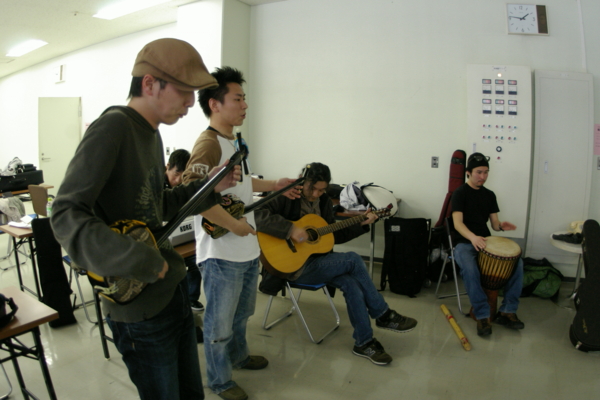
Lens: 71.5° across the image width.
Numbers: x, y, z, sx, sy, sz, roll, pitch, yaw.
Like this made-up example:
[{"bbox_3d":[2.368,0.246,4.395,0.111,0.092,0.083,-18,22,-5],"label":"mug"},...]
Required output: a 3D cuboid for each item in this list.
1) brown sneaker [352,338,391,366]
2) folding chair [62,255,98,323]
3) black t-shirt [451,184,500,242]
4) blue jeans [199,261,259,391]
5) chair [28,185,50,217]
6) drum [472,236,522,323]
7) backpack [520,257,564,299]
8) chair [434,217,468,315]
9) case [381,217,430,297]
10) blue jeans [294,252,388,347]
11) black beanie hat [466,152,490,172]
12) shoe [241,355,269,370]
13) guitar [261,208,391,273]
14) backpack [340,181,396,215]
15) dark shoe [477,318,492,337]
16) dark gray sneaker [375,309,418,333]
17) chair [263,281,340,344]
[{"bbox_3d":[0.455,0.946,2.619,0.105,0.110,0.285,-9,12,-44],"label":"brown sneaker"},{"bbox_3d":[-1.577,0.512,3.361,0.480,0.770,0.450,6,11,37],"label":"folding chair"},{"bbox_3d":[1.401,0.117,3.365,0.430,0.520,0.260,-3,9,-17],"label":"black t-shirt"},{"bbox_3d":[-0.393,0.649,2.320,0.340,0.840,0.420,5,9,30],"label":"blue jeans"},{"bbox_3d":[-3.379,0.270,5.043,0.450,0.770,0.480,6,10,34],"label":"chair"},{"bbox_3d":[1.414,0.591,3.060,0.340,0.600,0.340,-8,20,-37],"label":"drum"},{"bbox_3d":[2.083,0.697,3.700,0.500,0.330,0.320,3,9,21],"label":"backpack"},{"bbox_3d":[1.424,0.518,3.400,0.460,0.760,0.480,-2,8,-16],"label":"chair"},{"bbox_3d":[0.941,0.508,3.680,0.400,0.700,0.260,1,8,9],"label":"case"},{"bbox_3d":[0.231,0.630,2.870,0.760,0.550,0.400,4,9,28],"label":"blue jeans"},{"bbox_3d":[1.388,-0.292,3.240,0.180,0.165,0.215,-3,9,-20],"label":"black beanie hat"},{"bbox_3d":[-0.320,0.965,2.550,0.280,0.100,0.100,0,9,-1],"label":"shoe"},{"bbox_3d":[0.220,0.216,2.931,1.020,0.385,0.115,-19,-10,-22],"label":"guitar"},{"bbox_3d":[0.666,-0.005,4.050,0.450,0.330,0.420,8,11,44],"label":"backpack"},{"bbox_3d":[1.335,0.879,3.034,0.105,0.110,0.280,1,9,9],"label":"dark shoe"},{"bbox_3d":[0.621,0.775,2.680,0.285,0.120,0.110,6,10,34],"label":"dark gray sneaker"},{"bbox_3d":[0.039,0.554,2.980,0.480,0.760,0.460,4,9,28],"label":"chair"}]

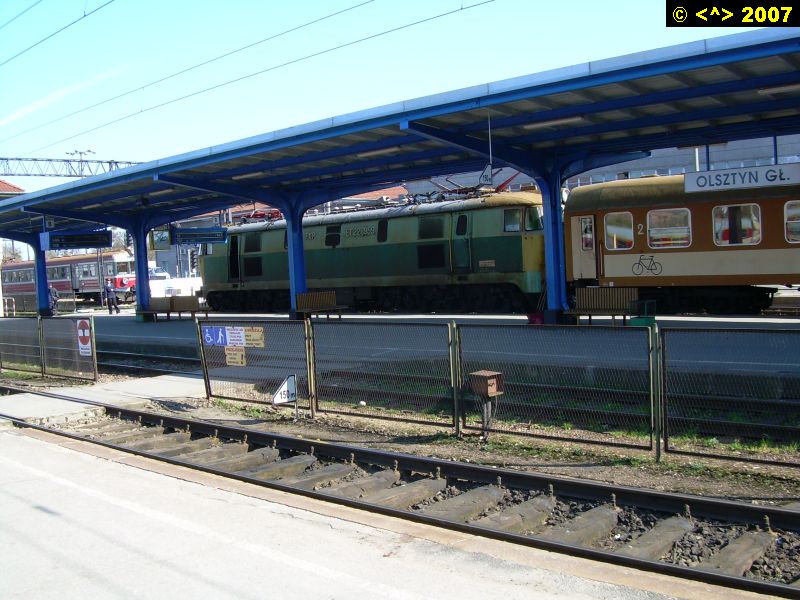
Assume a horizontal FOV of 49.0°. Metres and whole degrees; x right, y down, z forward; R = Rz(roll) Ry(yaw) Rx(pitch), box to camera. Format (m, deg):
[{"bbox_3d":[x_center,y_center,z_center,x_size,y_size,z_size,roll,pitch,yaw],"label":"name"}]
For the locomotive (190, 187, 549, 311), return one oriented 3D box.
[{"bbox_3d":[-1.400,-1.450,33.000,19.000,4.250,3.000,-1,3,43],"label":"locomotive"}]

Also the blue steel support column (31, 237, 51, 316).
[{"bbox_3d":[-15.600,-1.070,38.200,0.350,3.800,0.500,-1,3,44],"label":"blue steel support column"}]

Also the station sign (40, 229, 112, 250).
[{"bbox_3d":[-10.970,-2.030,29.800,0.550,0.570,2.350,-1,3,44],"label":"station sign"}]

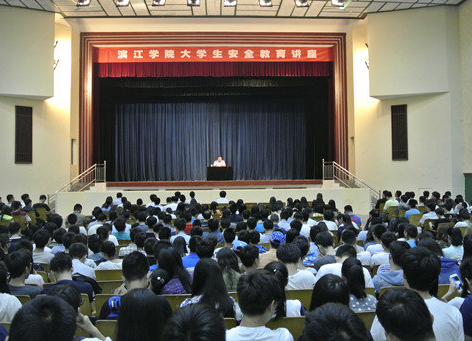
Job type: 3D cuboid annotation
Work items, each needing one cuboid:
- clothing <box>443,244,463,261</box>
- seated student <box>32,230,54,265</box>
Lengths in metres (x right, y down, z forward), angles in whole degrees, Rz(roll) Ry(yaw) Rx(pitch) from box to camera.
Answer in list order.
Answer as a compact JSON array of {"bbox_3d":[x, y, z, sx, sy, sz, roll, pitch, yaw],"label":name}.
[{"bbox_3d":[3.020,1.300,5.850,0.430,0.580,0.300,0,0,-6],"label":"clothing"},{"bbox_3d":[-2.760,1.470,6.250,0.500,1.250,0.750,-1,0,3],"label":"seated student"}]

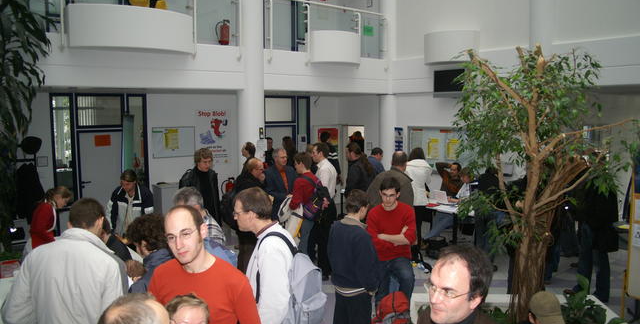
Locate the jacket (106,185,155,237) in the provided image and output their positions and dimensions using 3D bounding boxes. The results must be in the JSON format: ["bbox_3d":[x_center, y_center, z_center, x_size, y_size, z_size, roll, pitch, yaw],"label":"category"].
[{"bbox_3d":[-2.038,0.537,5.200,0.520,0.650,0.330,-1,6,-6],"label":"jacket"}]

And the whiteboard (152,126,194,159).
[{"bbox_3d":[-3.079,-0.414,10.083,0.910,0.640,0.025,-4,7,-37],"label":"whiteboard"}]

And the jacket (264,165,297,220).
[{"bbox_3d":[-0.490,0.375,6.100,0.470,0.730,0.280,-4,7,-33],"label":"jacket"}]

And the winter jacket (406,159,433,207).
[{"bbox_3d":[1.403,0.291,6.800,0.420,0.650,0.280,2,6,18],"label":"winter jacket"}]

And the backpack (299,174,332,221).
[{"bbox_3d":[-0.029,0.418,5.500,0.220,0.480,0.320,3,7,29],"label":"backpack"}]

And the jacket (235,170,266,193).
[{"bbox_3d":[-0.792,0.399,5.100,0.360,0.640,0.470,2,6,18],"label":"jacket"}]

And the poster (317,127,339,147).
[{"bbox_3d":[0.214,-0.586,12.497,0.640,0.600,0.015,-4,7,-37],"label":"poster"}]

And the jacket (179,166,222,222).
[{"bbox_3d":[-1.382,0.430,5.500,0.460,0.740,0.290,-3,7,-27],"label":"jacket"}]

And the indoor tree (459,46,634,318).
[{"bbox_3d":[1.716,0.217,3.650,1.300,2.200,1.200,3,7,25],"label":"indoor tree"}]

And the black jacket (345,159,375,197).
[{"bbox_3d":[0.540,0.300,6.400,0.300,0.700,0.470,5,8,41],"label":"black jacket"}]

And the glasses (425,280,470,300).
[{"bbox_3d":[0.426,0.410,1.530,0.140,0.045,0.138,-4,7,-31],"label":"glasses"}]

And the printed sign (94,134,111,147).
[{"bbox_3d":[-4.184,-0.409,9.246,0.290,0.210,0.010,-4,7,-37],"label":"printed sign"}]

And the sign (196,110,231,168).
[{"bbox_3d":[-2.371,-0.531,10.608,0.810,1.250,0.015,-4,7,-37],"label":"sign"}]

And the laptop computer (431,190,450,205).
[{"bbox_3d":[2.127,0.601,8.235,0.280,0.220,0.320,-4,7,-37],"label":"laptop computer"}]

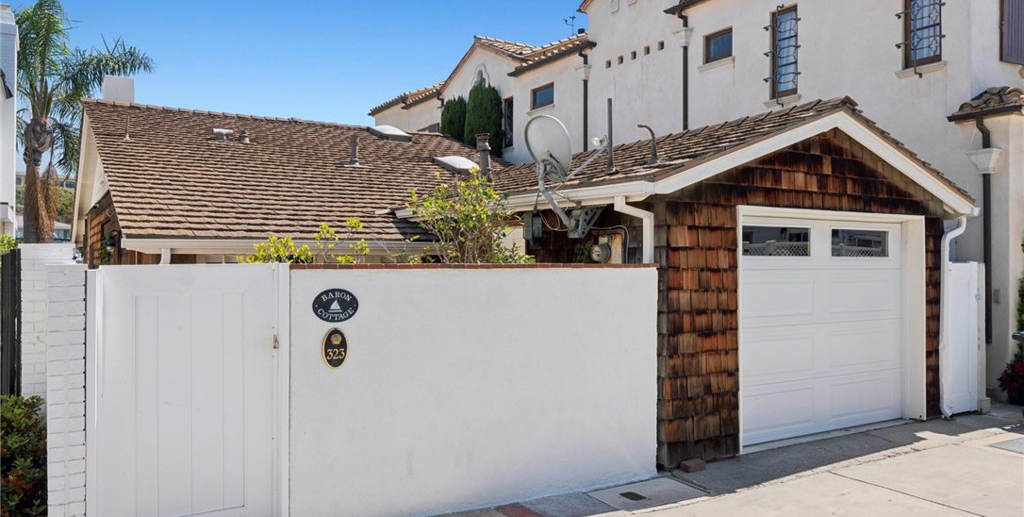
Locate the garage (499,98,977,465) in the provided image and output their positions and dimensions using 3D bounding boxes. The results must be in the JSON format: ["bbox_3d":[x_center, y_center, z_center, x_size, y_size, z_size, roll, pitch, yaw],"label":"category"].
[{"bbox_3d":[1.505,0.110,9.474,4.524,3.163,5.849,0,0,-31],"label":"garage"}]

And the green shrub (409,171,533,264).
[{"bbox_3d":[-0.335,0.476,6.200,0.950,2.407,0.920,0,0,-31],"label":"green shrub"}]

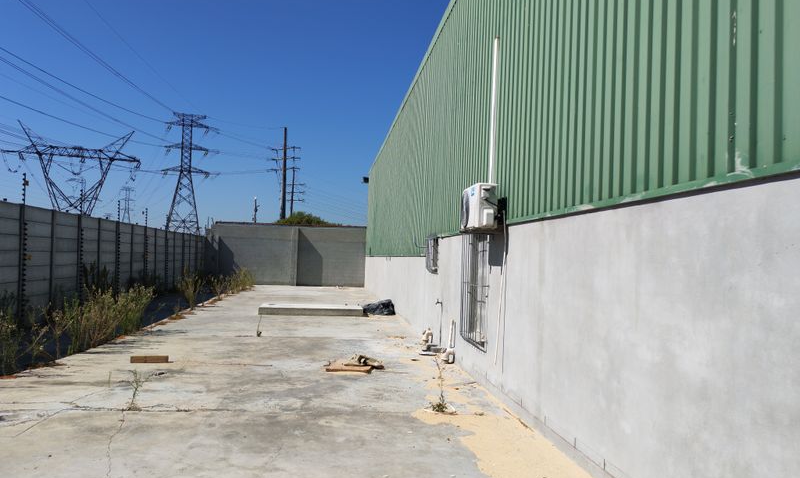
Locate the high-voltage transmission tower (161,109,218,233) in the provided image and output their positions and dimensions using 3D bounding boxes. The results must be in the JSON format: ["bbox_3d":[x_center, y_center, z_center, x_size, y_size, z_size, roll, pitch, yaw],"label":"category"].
[{"bbox_3d":[-41.938,-10.362,122.000,9.400,29.000,7.400,2,-2,-18],"label":"high-voltage transmission tower"}]

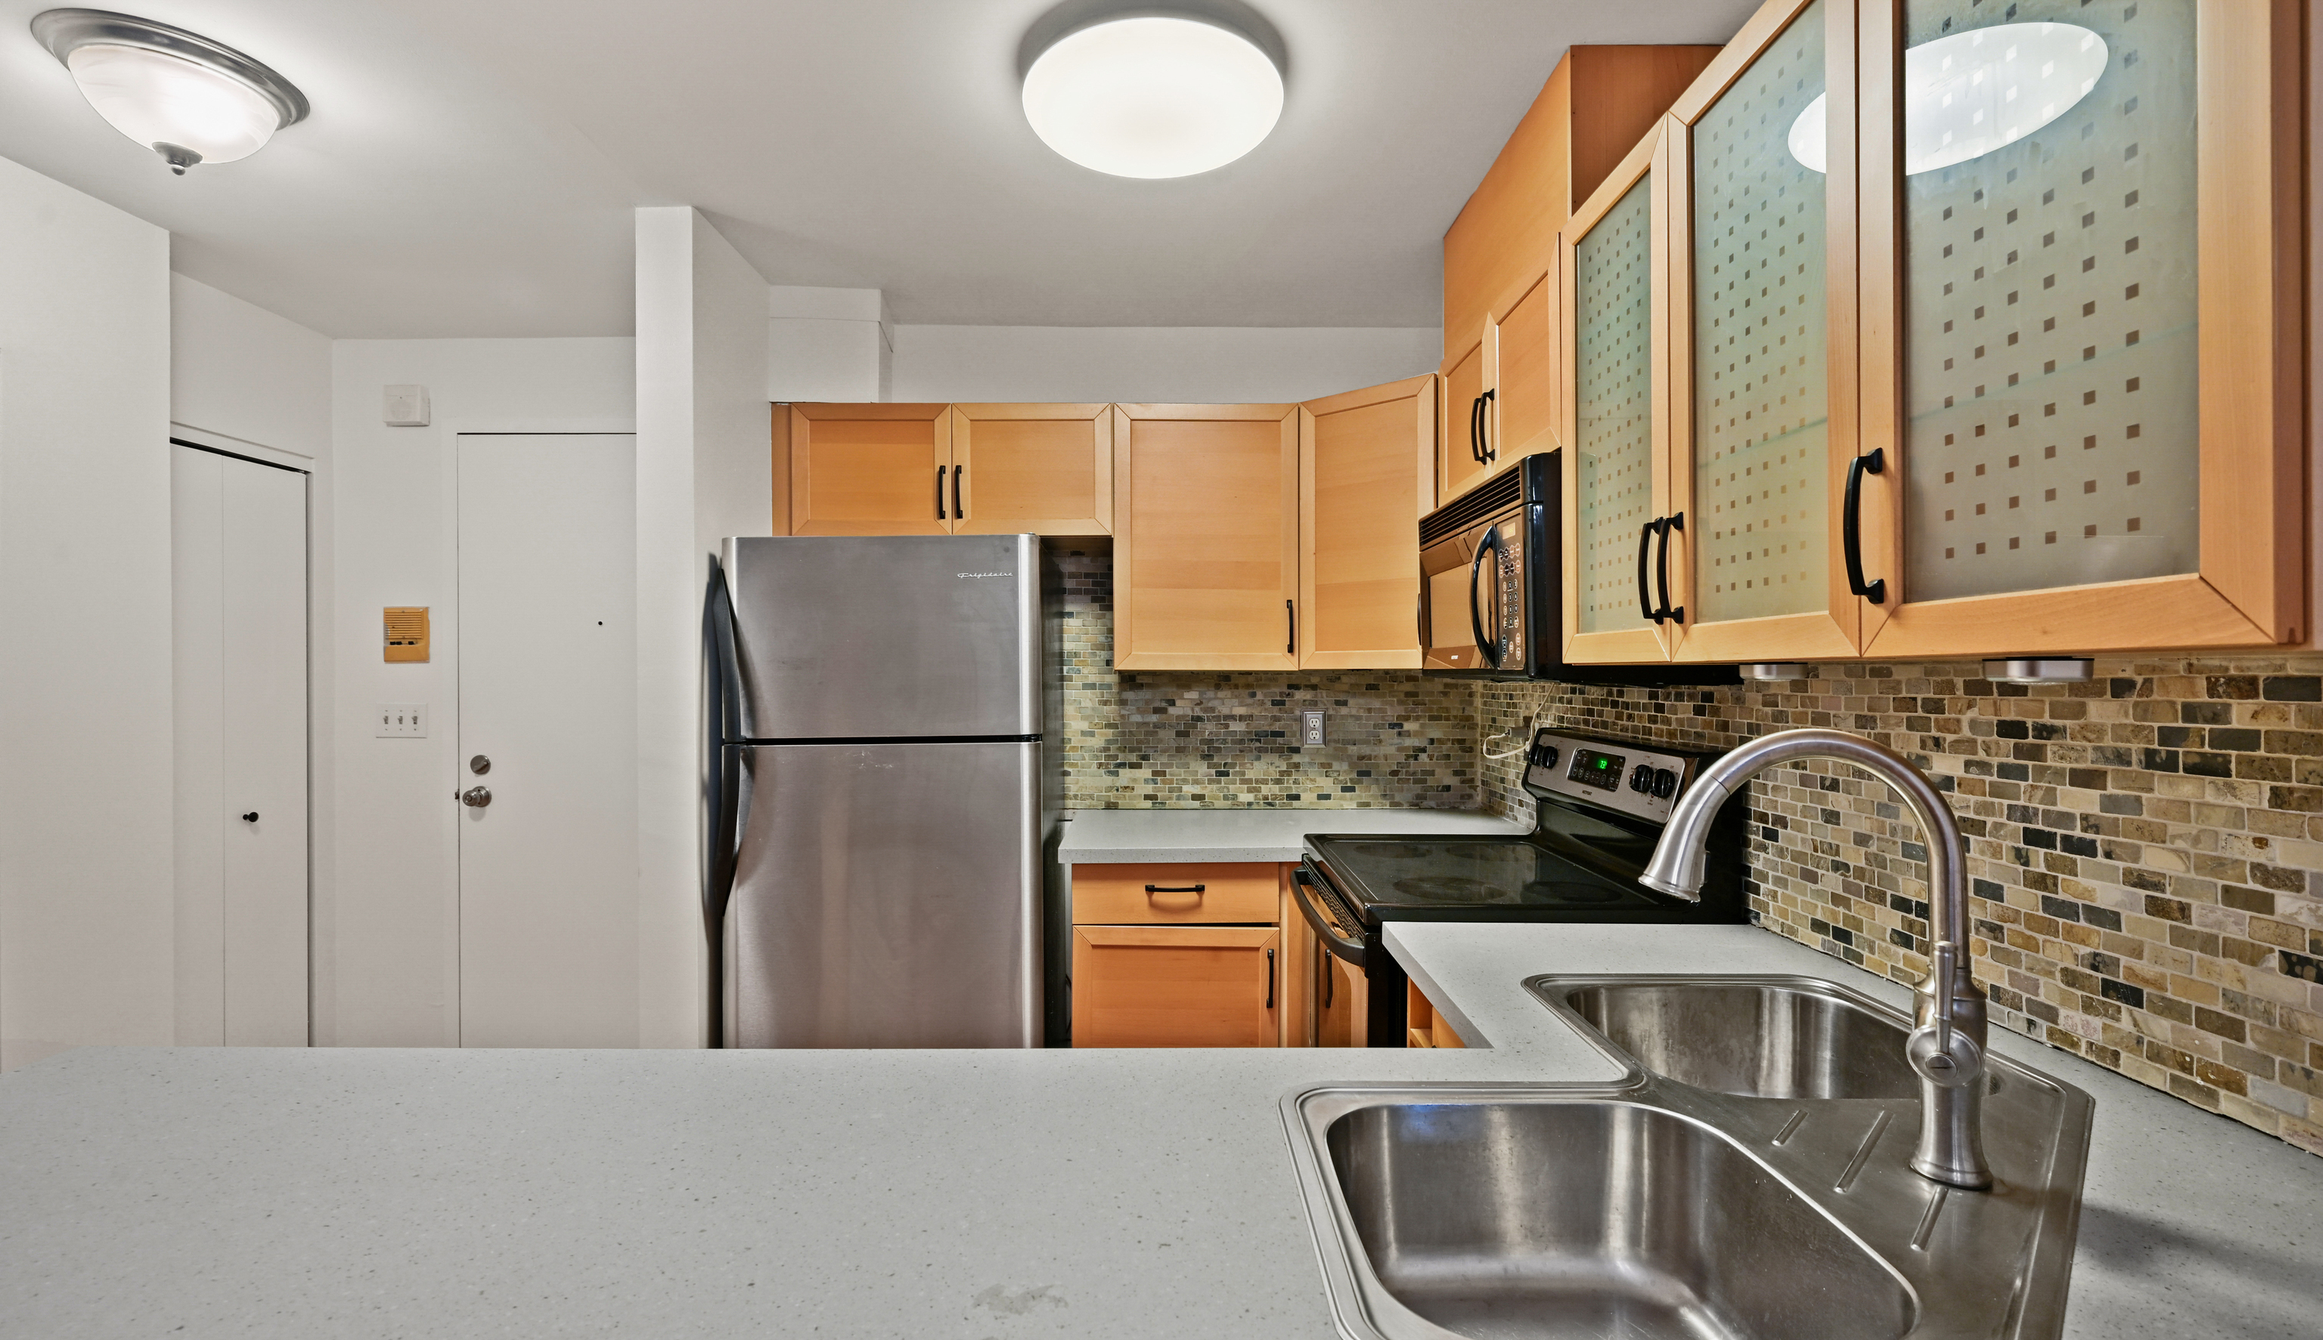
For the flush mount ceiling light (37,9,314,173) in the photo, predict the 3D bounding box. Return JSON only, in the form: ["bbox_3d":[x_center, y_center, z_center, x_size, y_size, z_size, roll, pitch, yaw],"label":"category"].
[{"bbox_3d":[-1.763,-0.980,1.855,0.364,0.184,0.364,0,0,0],"label":"flush mount ceiling light"}]

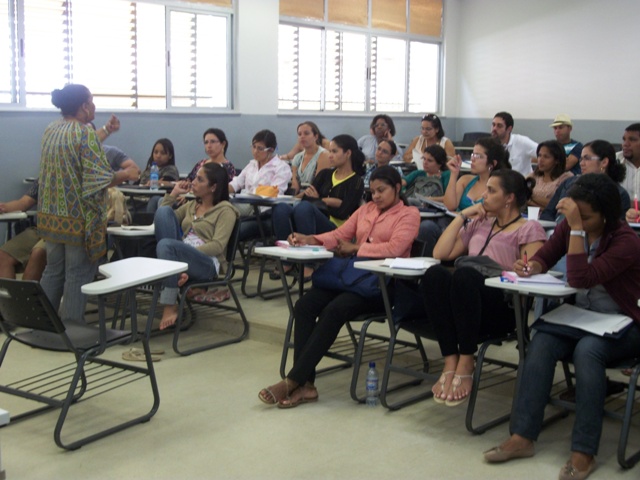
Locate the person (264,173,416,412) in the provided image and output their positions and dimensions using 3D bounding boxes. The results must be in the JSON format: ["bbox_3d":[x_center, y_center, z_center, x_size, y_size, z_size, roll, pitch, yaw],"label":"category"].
[{"bbox_3d":[0.032,0.198,4.997,0.930,1.180,0.630,-7,11,-43],"label":"person"}]

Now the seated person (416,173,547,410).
[{"bbox_3d":[0.820,0.225,4.627,0.540,1.145,0.700,6,9,34],"label":"seated person"}]

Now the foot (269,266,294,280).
[{"bbox_3d":[-0.273,0.238,6.561,0.220,0.105,0.100,-6,10,-39],"label":"foot"}]

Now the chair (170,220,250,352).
[{"bbox_3d":[-0.881,0.242,5.829,0.600,0.820,0.700,7,10,38],"label":"chair"}]

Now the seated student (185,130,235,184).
[{"bbox_3d":[-1.040,-0.294,7.618,0.550,1.220,0.820,8,10,42],"label":"seated student"}]

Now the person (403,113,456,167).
[{"bbox_3d":[1.005,-0.646,9.003,0.550,1.170,0.780,7,10,38],"label":"person"}]

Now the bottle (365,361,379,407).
[{"bbox_3d":[0.265,0.725,4.675,0.064,0.226,0.064,1,8,0],"label":"bottle"}]

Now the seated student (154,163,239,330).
[{"bbox_3d":[-0.831,0.052,5.880,0.680,1.080,0.520,-6,10,-40],"label":"seated student"}]

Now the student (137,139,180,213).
[{"bbox_3d":[-1.389,-0.287,7.800,0.480,1.120,0.740,6,9,32],"label":"student"}]

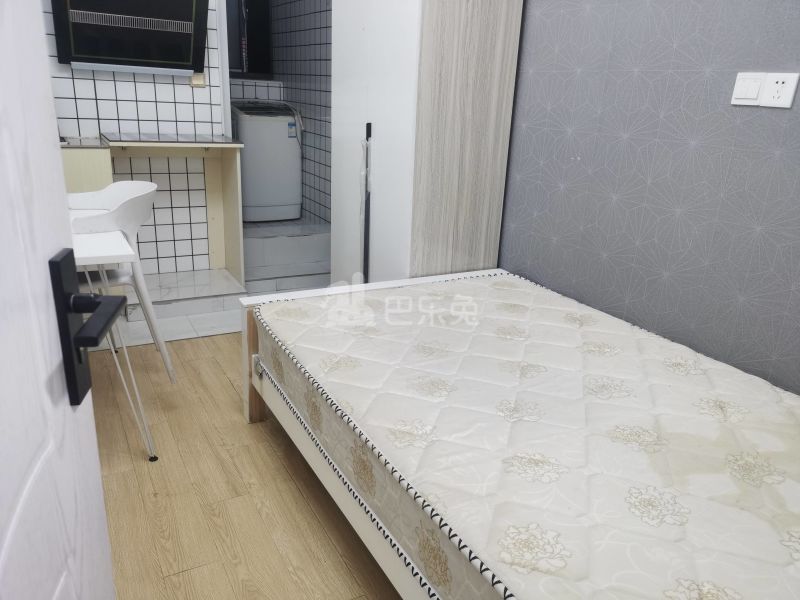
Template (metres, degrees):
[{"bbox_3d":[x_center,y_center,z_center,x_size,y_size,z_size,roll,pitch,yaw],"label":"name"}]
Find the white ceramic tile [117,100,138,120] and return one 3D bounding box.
[{"bbox_3d":[-1.496,-1.040,3.432,0.099,0.099,0.010,-8,22,-28],"label":"white ceramic tile"}]

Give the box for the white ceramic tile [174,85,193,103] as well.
[{"bbox_3d":[-1.232,-1.175,3.550,0.098,0.098,0.010,-8,21,-28],"label":"white ceramic tile"}]

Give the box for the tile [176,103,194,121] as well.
[{"bbox_3d":[-1.237,-1.079,3.583,0.098,0.098,0.010,-8,21,-28],"label":"tile"}]

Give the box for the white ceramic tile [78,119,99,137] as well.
[{"bbox_3d":[-1.682,-0.925,3.374,0.098,0.098,0.010,-8,21,-28],"label":"white ceramic tile"}]

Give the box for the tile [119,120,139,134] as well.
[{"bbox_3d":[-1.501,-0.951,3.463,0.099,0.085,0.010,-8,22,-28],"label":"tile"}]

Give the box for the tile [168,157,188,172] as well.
[{"bbox_3d":[-1.308,-0.797,3.678,0.100,0.100,0.010,-7,21,-26],"label":"tile"}]

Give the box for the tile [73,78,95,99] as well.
[{"bbox_3d":[-1.728,-1.154,3.420,0.101,0.101,0.009,-7,20,-28],"label":"tile"}]

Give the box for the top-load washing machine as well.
[{"bbox_3d":[-1.073,-1.083,4.856,0.476,0.851,0.495,-8,22,-28],"label":"top-load washing machine"}]

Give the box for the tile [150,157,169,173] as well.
[{"bbox_3d":[-1.442,-0.813,3.745,0.101,0.101,0.009,-7,20,-28],"label":"tile"}]

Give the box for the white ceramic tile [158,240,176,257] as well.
[{"bbox_3d":[-1.466,-0.319,3.906,0.101,0.101,0.009,-7,20,-28],"label":"white ceramic tile"}]

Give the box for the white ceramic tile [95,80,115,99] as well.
[{"bbox_3d":[-1.584,-1.128,3.357,0.098,0.098,0.010,-8,21,-28],"label":"white ceramic tile"}]

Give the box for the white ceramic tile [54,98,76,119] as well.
[{"bbox_3d":[-1.787,-1.021,3.345,0.100,0.100,0.010,-7,21,-26],"label":"white ceramic tile"}]

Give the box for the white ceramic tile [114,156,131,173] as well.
[{"bbox_3d":[-1.558,-0.761,3.509,0.090,0.098,0.010,-8,21,-28],"label":"white ceramic tile"}]

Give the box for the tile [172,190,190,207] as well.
[{"bbox_3d":[-1.305,-0.602,3.712,0.099,0.099,0.010,-8,22,-28],"label":"tile"}]

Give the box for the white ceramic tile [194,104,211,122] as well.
[{"bbox_3d":[-1.151,-1.096,3.652,0.100,0.100,0.010,-7,21,-26],"label":"white ceramic tile"}]

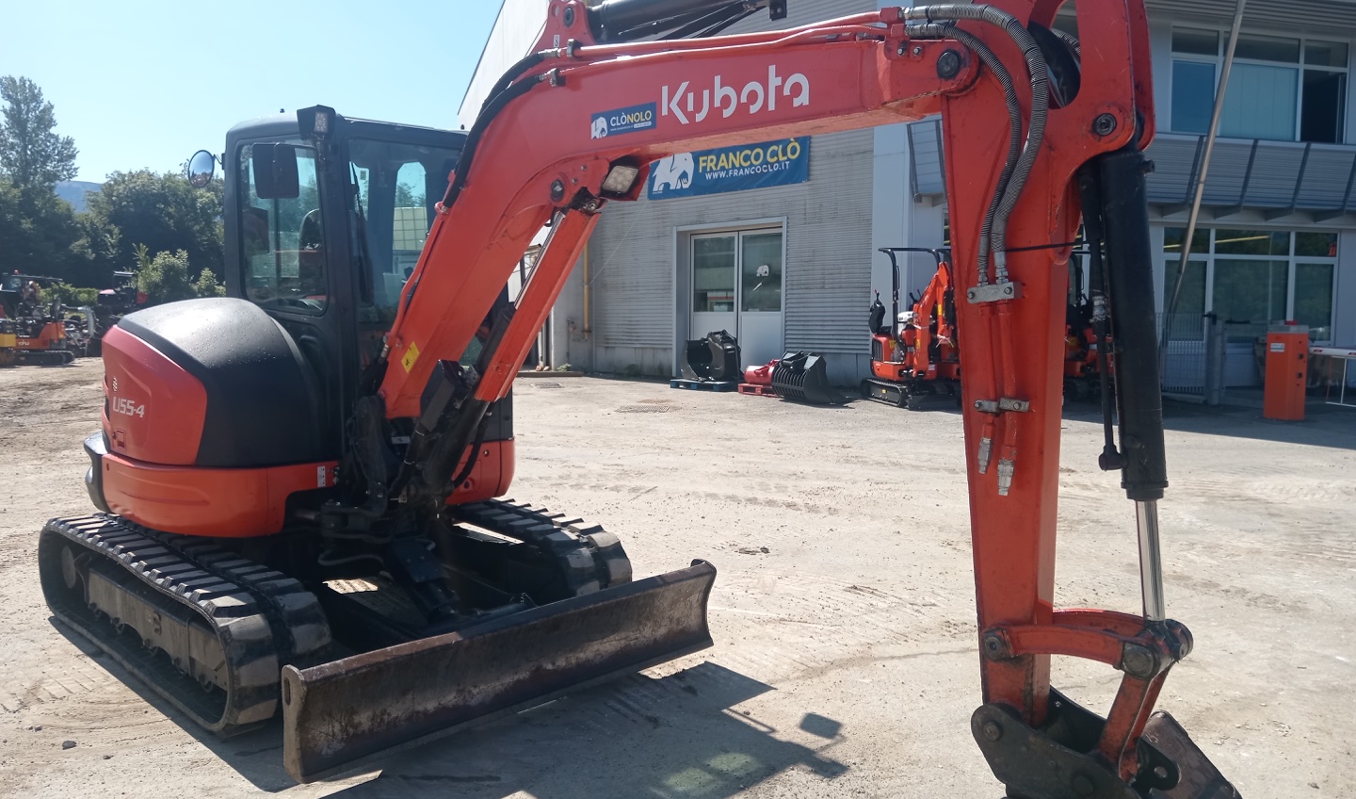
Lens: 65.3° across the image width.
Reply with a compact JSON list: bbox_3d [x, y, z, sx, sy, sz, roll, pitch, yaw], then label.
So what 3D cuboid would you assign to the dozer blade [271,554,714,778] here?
[{"bbox_3d":[-0.590,0.992,4.187,1.960,0.390,0.200,-5,7,-45],"label":"dozer blade"}]

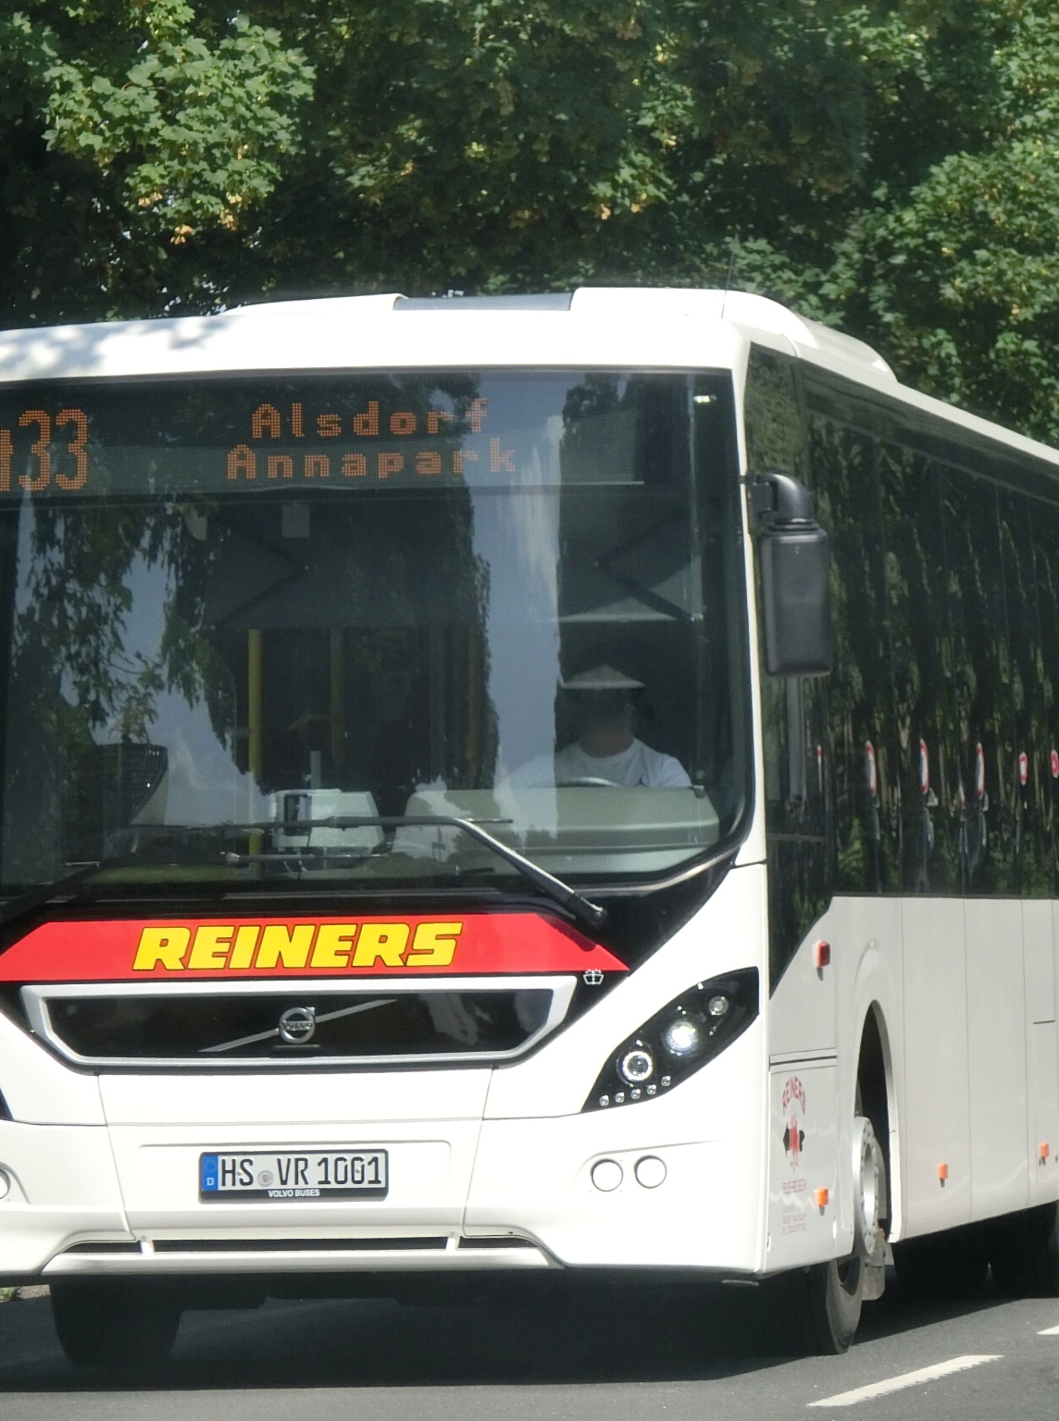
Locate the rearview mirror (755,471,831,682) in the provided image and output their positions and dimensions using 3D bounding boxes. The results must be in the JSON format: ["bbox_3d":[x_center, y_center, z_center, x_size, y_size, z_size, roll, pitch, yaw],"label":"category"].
[{"bbox_3d":[0.734,-0.389,28.087,0.221,0.583,0.221,-1,-1,-3],"label":"rearview mirror"}]

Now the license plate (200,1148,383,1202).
[{"bbox_3d":[-0.656,1.296,27.777,0.533,0.126,0.020,-1,-1,9],"label":"license plate"}]

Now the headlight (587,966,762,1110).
[{"bbox_3d":[0.393,0.921,27.792,0.462,0.392,0.271,-1,-1,9],"label":"headlight"}]

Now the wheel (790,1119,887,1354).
[{"bbox_3d":[0.840,1.468,30.336,0.281,0.970,0.970,-1,-1,9],"label":"wheel"}]

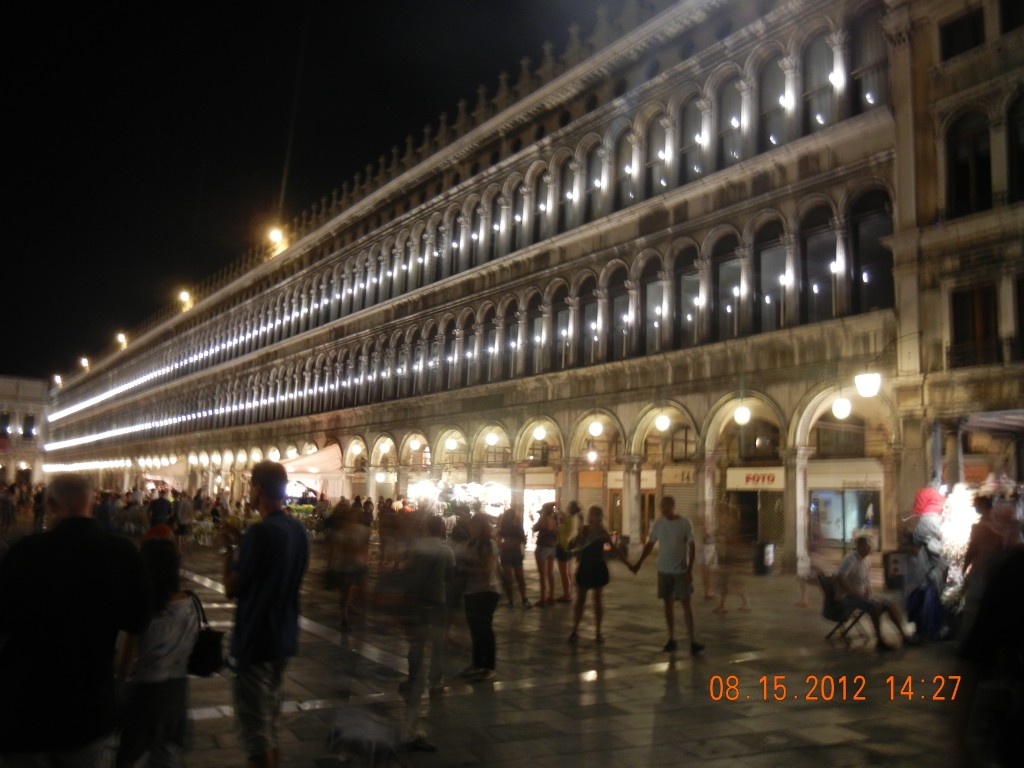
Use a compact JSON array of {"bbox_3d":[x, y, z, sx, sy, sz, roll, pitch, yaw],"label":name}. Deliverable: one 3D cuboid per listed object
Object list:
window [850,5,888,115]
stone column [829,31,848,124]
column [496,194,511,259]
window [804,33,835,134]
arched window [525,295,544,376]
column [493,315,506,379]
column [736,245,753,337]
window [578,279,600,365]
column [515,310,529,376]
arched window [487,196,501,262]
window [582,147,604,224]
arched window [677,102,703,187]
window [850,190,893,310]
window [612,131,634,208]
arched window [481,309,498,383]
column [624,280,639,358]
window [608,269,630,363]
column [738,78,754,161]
[{"bbox_3d":[8.766,-7.867,21.598,0.250,2.800,1.060,7,-10,-34],"label":"window"},{"bbox_3d":[8.181,-7.672,22.192,0.360,2.480,0.360,8,-10,-34],"label":"stone column"},{"bbox_3d":[-0.335,-6.114,34.594,0.400,2.650,0.390,7,-10,-34],"label":"column"},{"bbox_3d":[8.076,-7.913,23.480,0.323,2.777,1.071,8,-10,-34],"label":"window"},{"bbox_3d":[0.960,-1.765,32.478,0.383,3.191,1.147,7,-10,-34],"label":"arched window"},{"bbox_3d":[-0.510,-1.356,34.640,0.394,2.626,0.394,2,-8,0],"label":"column"},{"bbox_3d":[6.459,-2.545,24.560,0.394,2.626,0.394,8,-10,-34],"label":"column"},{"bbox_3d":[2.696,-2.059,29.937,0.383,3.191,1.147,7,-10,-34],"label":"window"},{"bbox_3d":[0.347,-1.463,32.936,0.383,2.617,0.383,7,-10,-34],"label":"column"},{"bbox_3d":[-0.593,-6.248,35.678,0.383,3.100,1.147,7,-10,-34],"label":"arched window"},{"bbox_3d":[2.832,-6.917,30.471,0.300,2.800,1.120,8,-10,-34],"label":"window"},{"bbox_3d":[5.452,-7.465,27.276,0.323,2.777,1.071,8,-10,-34],"label":"arched window"},{"bbox_3d":[8.629,-3.147,21.047,0.300,2.950,1.170,8,-10,-34],"label":"window"},{"bbox_3d":[3.653,-7.012,29.134,0.260,2.650,1.070,7,-10,-34],"label":"window"},{"bbox_3d":[-0.863,-1.513,34.761,0.260,2.970,1.070,7,-10,-34],"label":"arched window"},{"bbox_3d":[3.817,-2.094,28.381,0.394,2.626,0.394,2,-8,0],"label":"column"},{"bbox_3d":[3.413,-2.246,28.520,0.260,2.970,1.070,7,-10,-34],"label":"window"},{"bbox_3d":[6.468,-7.361,24.684,0.360,2.430,0.360,8,-10,-34],"label":"column"}]

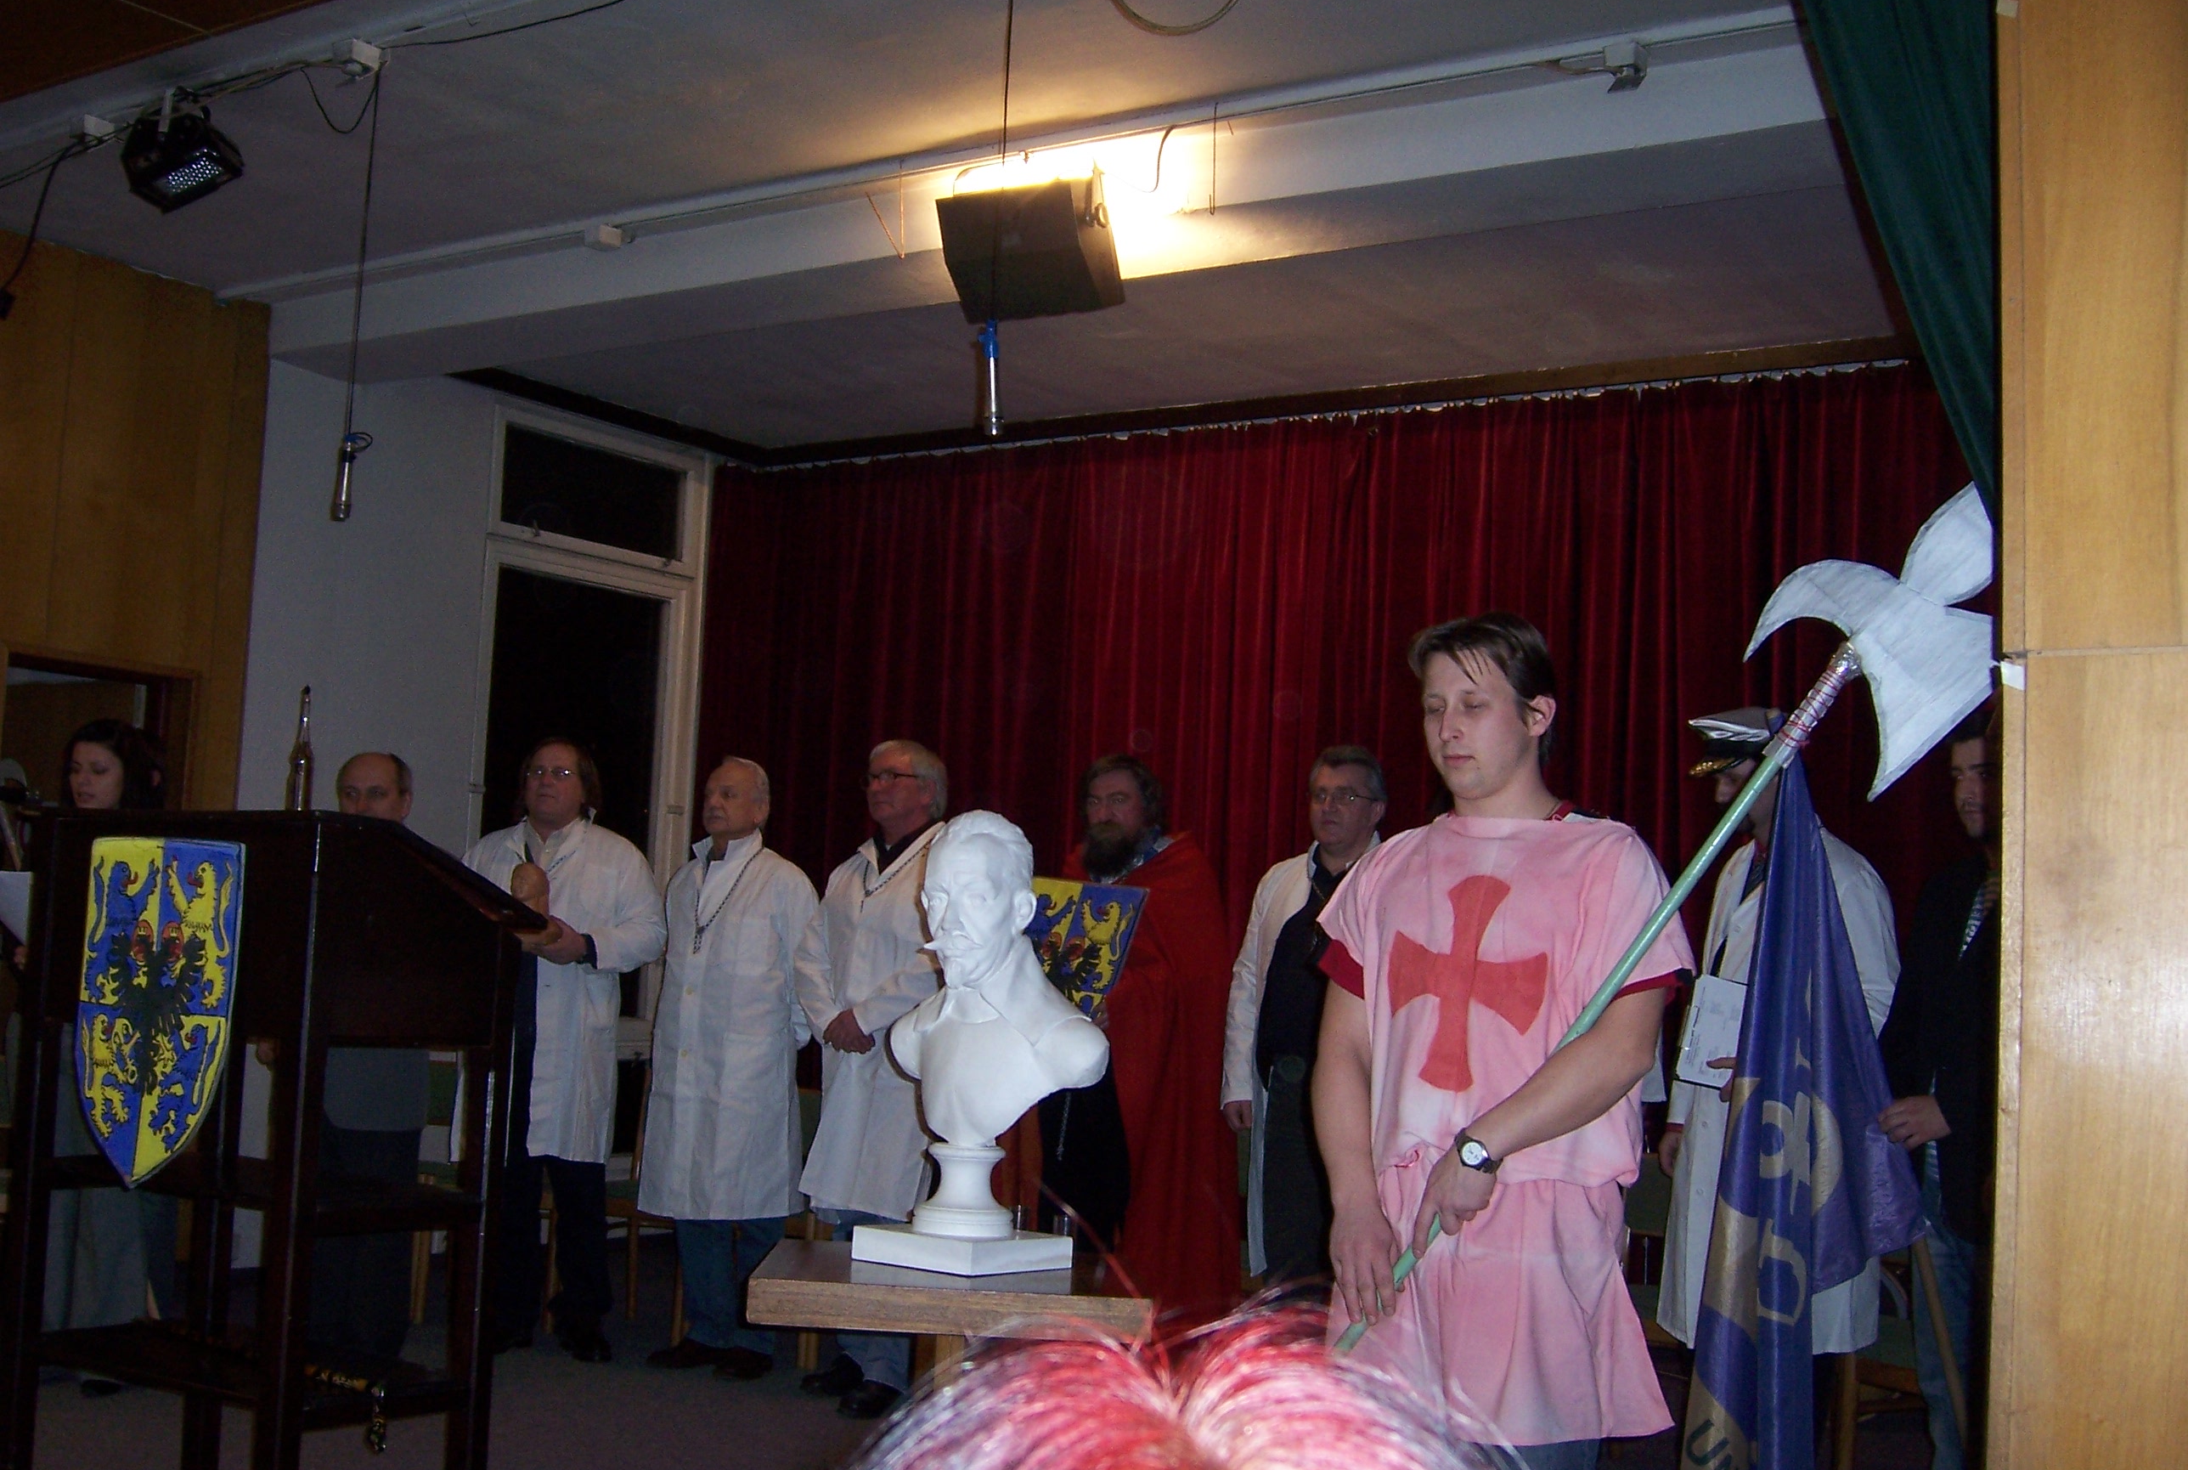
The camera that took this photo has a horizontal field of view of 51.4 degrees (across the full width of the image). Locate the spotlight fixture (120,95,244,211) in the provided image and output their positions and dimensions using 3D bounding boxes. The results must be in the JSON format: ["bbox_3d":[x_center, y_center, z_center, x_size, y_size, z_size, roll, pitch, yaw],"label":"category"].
[{"bbox_3d":[-2.064,-1.310,5.150,0.260,0.160,0.190,5,-42,-31],"label":"spotlight fixture"}]

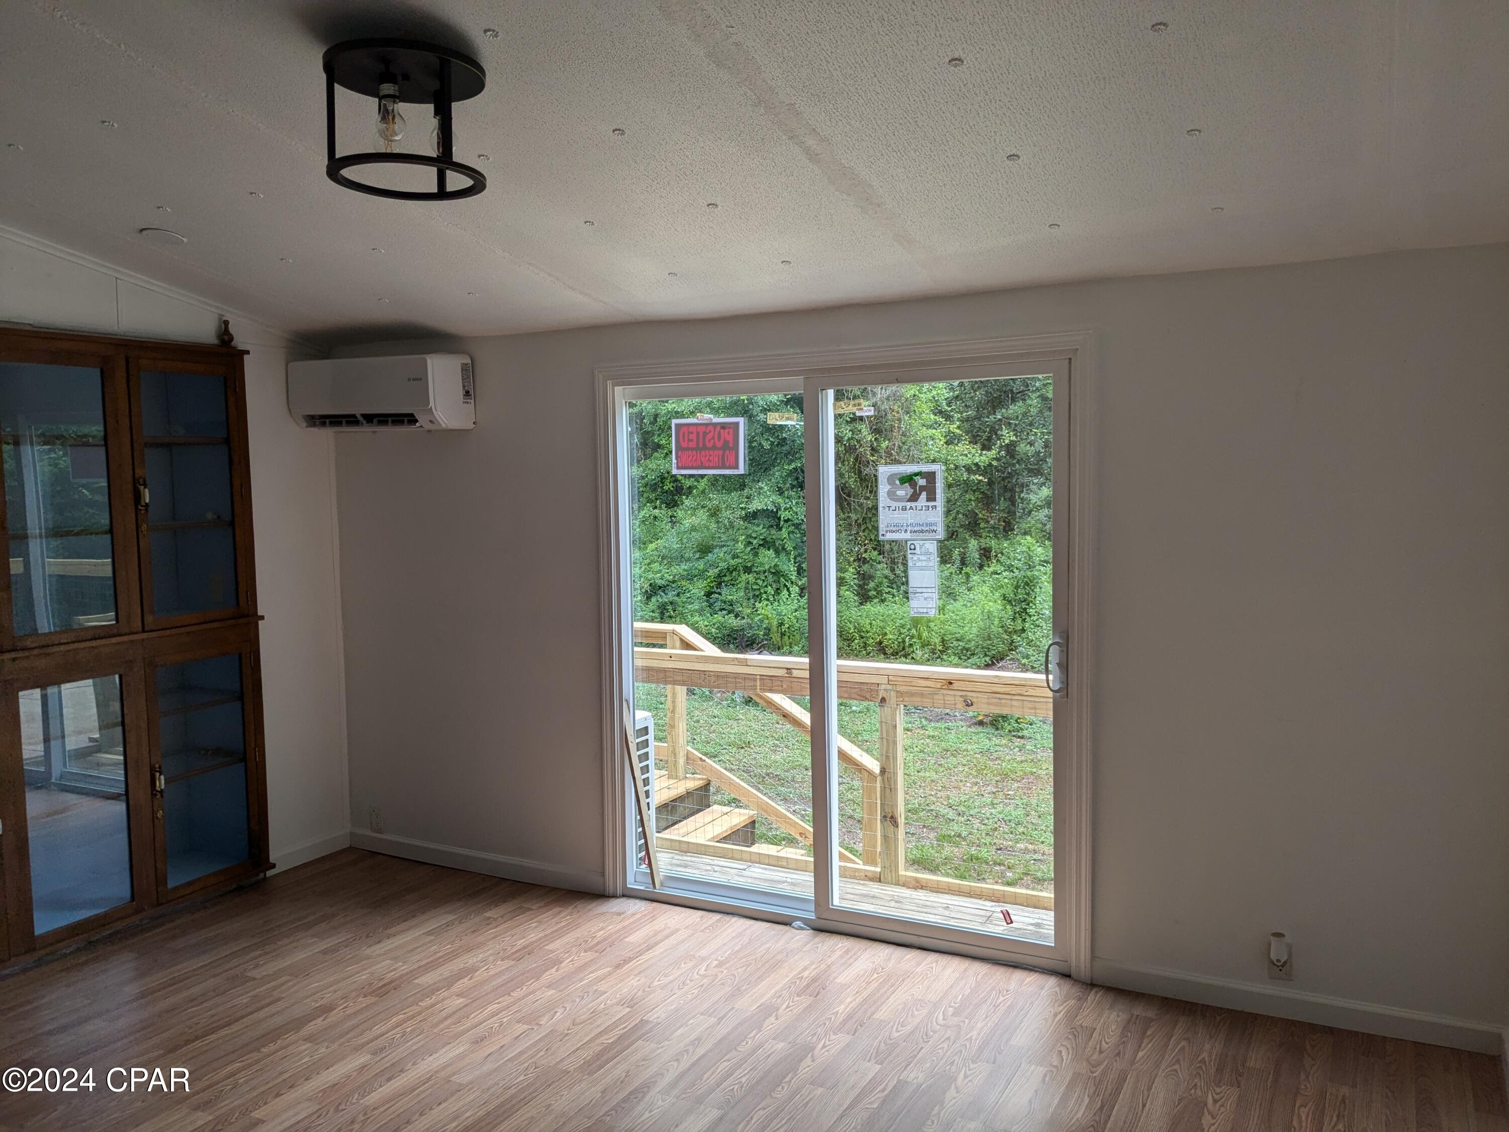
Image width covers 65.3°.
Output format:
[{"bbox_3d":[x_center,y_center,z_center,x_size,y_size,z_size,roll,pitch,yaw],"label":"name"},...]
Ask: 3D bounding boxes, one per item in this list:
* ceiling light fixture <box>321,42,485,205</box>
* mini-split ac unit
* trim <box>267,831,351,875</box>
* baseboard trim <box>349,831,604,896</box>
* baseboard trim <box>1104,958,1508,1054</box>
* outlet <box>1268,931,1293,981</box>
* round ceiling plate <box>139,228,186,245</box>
[{"bbox_3d":[-0.747,-0.947,2.535,0.332,0.243,0.332,-1,4,0],"label":"ceiling light fixture"},{"bbox_3d":[-1.542,-0.706,4.858,0.817,0.290,0.220,1,5,28],"label":"mini-split ac unit"},{"bbox_3d":[-1.917,1.233,5.088,0.014,0.082,0.435,1,5,28],"label":"trim"},{"bbox_3d":[-1.192,1.231,4.946,1.407,0.082,0.014,1,5,28],"label":"baseboard trim"},{"bbox_3d":[1.550,1.291,3.468,1.091,0.082,0.014,1,5,28],"label":"baseboard trim"},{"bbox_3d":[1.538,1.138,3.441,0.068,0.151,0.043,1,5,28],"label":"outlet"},{"bbox_3d":[-1.960,-1.085,3.899,0.144,0.012,0.144,5,-6,1],"label":"round ceiling plate"}]

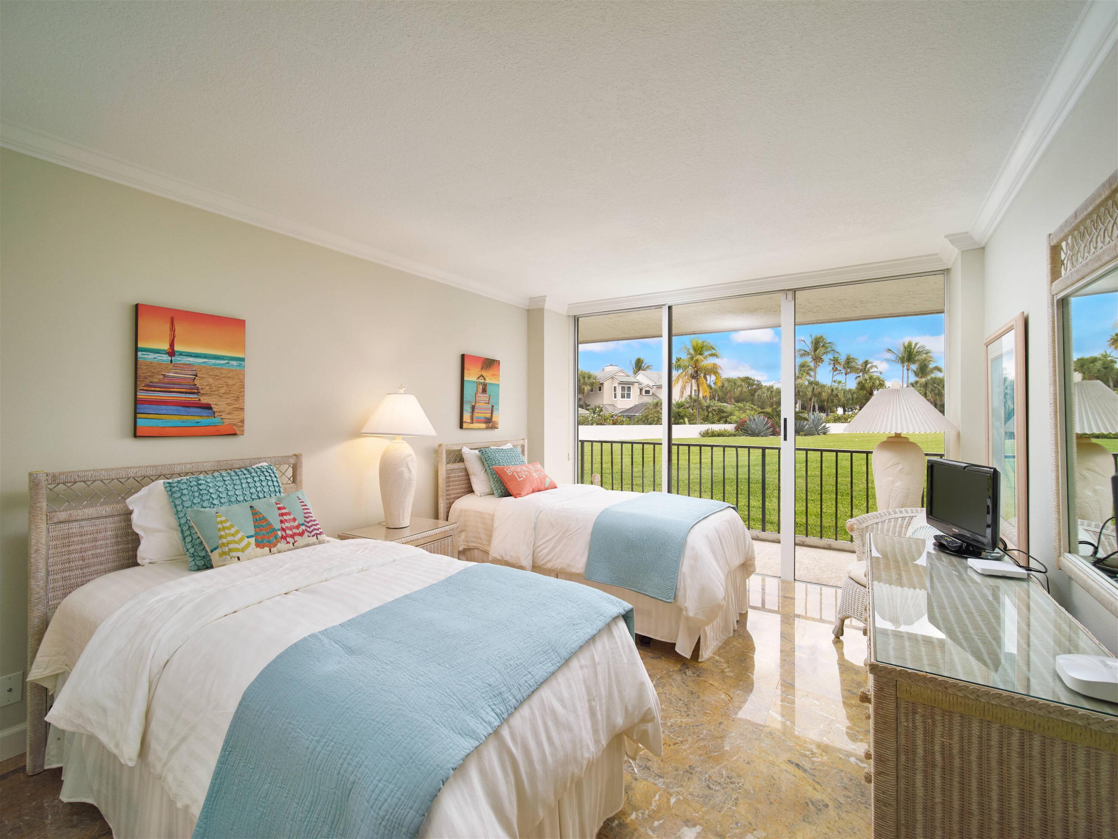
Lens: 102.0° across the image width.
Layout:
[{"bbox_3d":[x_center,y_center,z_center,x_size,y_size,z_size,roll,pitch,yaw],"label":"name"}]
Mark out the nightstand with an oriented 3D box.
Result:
[{"bbox_3d":[-1.000,0.995,2.865,0.430,0.610,0.540,0,0,33],"label":"nightstand"}]

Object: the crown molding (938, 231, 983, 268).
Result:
[{"bbox_3d":[2.559,-1.072,2.906,0.200,0.090,0.480,0,0,32],"label":"crown molding"}]

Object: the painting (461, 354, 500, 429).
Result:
[{"bbox_3d":[-0.643,-0.218,3.748,0.036,0.590,0.405,0,0,34],"label":"painting"}]

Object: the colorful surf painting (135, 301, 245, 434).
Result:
[{"bbox_3d":[-1.760,-0.217,2.183,0.036,0.597,0.415,0,0,34],"label":"colorful surf painting"}]

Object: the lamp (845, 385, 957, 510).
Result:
[{"bbox_3d":[2.070,0.250,2.760,0.680,0.950,0.680,0,0,34],"label":"lamp"}]

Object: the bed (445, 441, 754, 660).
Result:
[{"bbox_3d":[0.250,0.742,3.305,2.020,1.115,1.060,0,0,31],"label":"bed"}]

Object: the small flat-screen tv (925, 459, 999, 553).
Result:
[{"bbox_3d":[1.625,0.354,1.850,0.160,0.355,0.430,0,0,15],"label":"small flat-screen tv"}]

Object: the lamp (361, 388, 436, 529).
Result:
[{"bbox_3d":[-1.030,0.235,2.890,0.485,0.900,0.485,0,0,34],"label":"lamp"}]

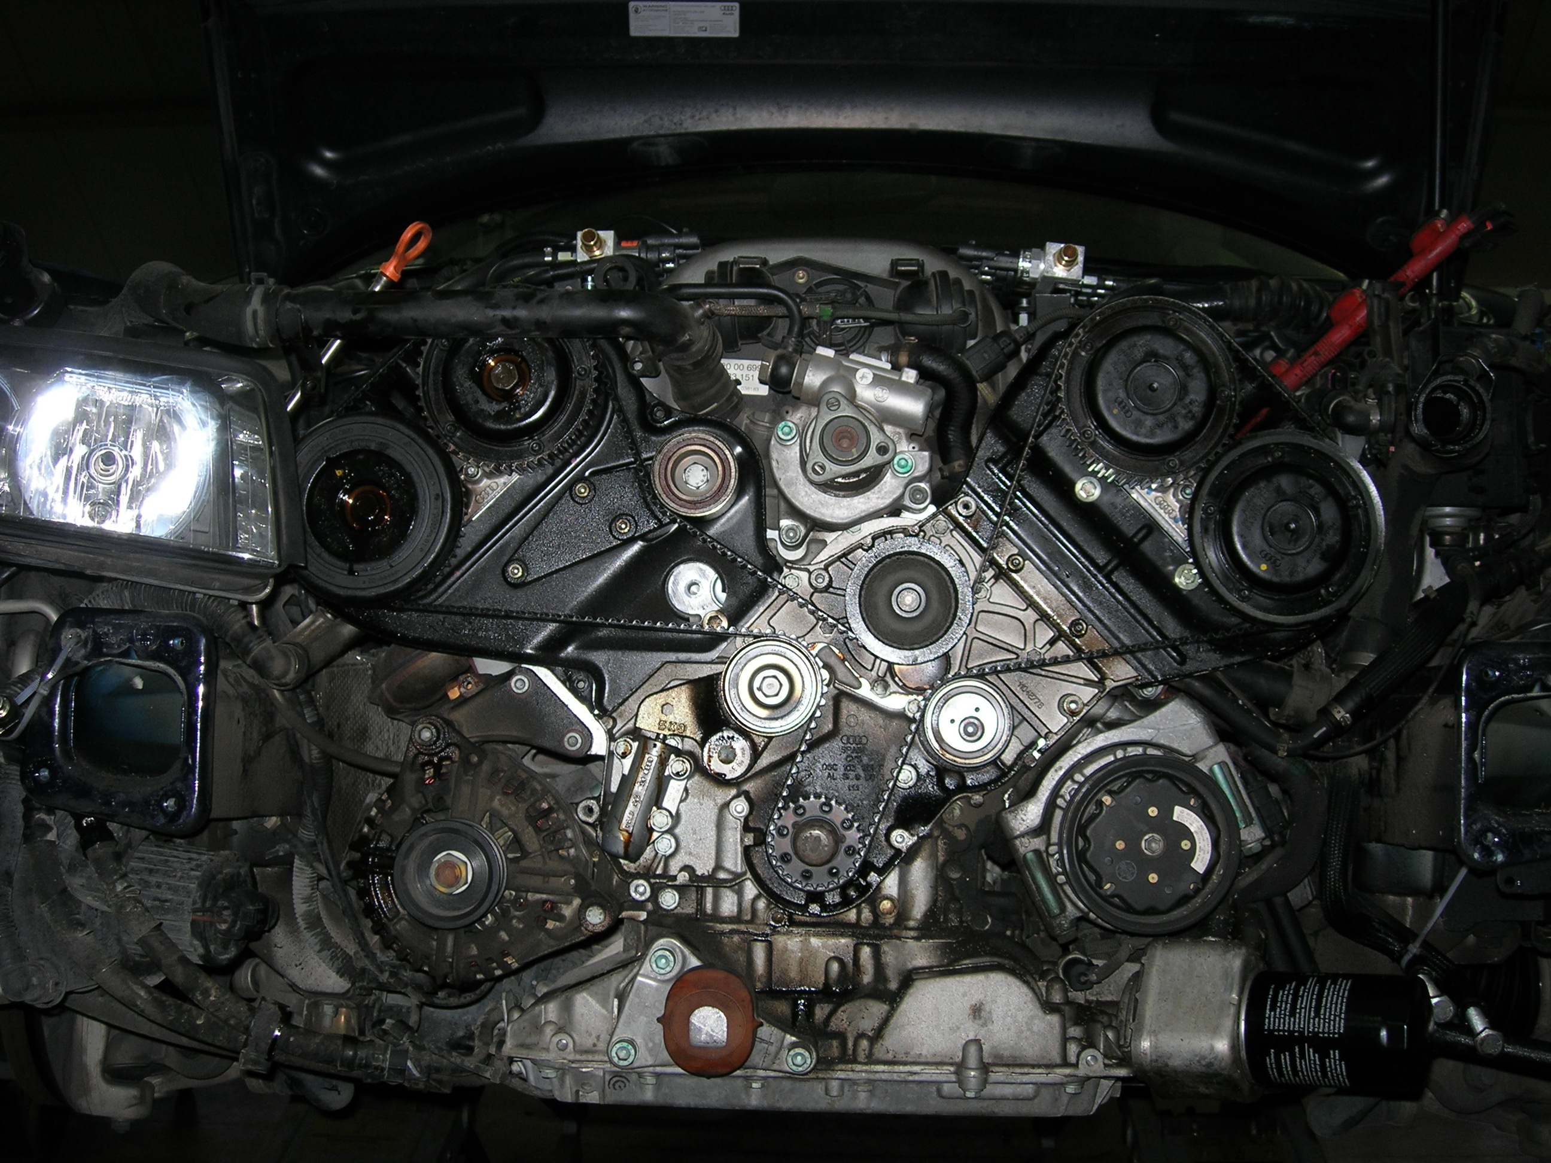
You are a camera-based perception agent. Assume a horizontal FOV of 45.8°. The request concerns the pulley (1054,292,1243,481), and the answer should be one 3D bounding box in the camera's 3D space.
[{"bbox_3d":[0.248,-0.128,1.228,0.119,0.119,0.045,1,-4,1],"label":"pulley"}]

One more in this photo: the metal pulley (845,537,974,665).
[{"bbox_3d":[0.090,0.013,1.237,0.085,0.085,0.034,1,-4,1],"label":"metal pulley"}]

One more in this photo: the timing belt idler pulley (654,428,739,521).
[{"bbox_3d":[-0.054,-0.073,1.232,0.058,0.060,0.036,1,-4,1],"label":"timing belt idler pulley"}]

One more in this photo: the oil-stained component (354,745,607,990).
[{"bbox_3d":[-0.193,0.191,1.262,0.169,0.163,0.175,1,-4,1],"label":"oil-stained component"}]

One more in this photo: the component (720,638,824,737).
[{"bbox_3d":[-0.002,0.071,1.232,0.067,0.067,0.036,1,-4,1],"label":"component"}]

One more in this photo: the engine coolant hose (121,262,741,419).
[{"bbox_3d":[-0.219,-0.155,1.190,0.385,0.100,0.150,1,-4,1],"label":"engine coolant hose"}]

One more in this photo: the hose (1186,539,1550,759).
[{"bbox_3d":[0.387,0.046,1.220,0.236,0.135,0.160,1,-4,1],"label":"hose"}]

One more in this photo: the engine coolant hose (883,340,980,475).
[{"bbox_3d":[0.108,-0.120,1.270,0.064,0.092,0.048,1,-4,1],"label":"engine coolant hose"}]

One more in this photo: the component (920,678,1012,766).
[{"bbox_3d":[0.129,0.096,1.235,0.060,0.060,0.035,1,-4,1],"label":"component"}]

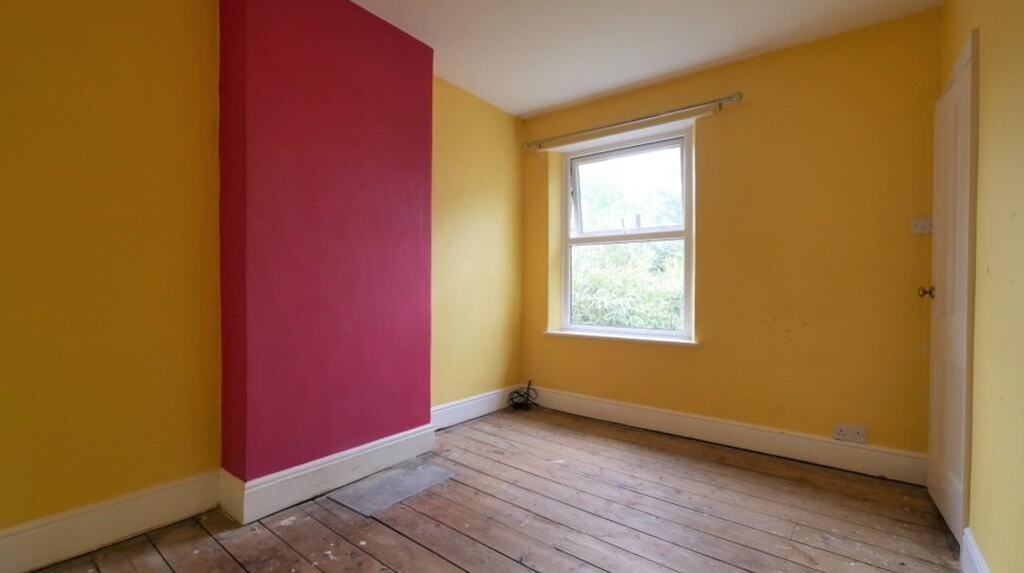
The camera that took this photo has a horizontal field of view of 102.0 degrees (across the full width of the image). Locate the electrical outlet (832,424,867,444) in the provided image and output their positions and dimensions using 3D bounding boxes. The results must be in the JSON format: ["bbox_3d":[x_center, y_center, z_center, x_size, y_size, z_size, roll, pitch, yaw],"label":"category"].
[{"bbox_3d":[1.955,0.859,2.398,0.146,0.086,0.016,1,1,35],"label":"electrical outlet"}]

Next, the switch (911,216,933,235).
[{"bbox_3d":[2.198,-0.325,2.215,0.086,0.086,0.014,1,1,35],"label":"switch"}]

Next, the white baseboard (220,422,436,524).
[{"bbox_3d":[-0.955,0.969,2.343,0.280,0.180,1.080,1,1,40],"label":"white baseboard"}]

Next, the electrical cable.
[{"bbox_3d":[0.100,0.944,3.600,0.250,0.210,0.190,0,1,2],"label":"electrical cable"}]

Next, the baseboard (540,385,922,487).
[{"bbox_3d":[1.155,0.971,2.965,2.625,0.180,0.022,1,1,35],"label":"baseboard"}]

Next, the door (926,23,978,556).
[{"bbox_3d":[1.968,0.059,1.836,0.050,2.020,0.700,1,1,36],"label":"door"}]

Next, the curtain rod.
[{"bbox_3d":[0.801,-1.212,3.148,1.678,0.060,0.100,1,1,35],"label":"curtain rod"}]

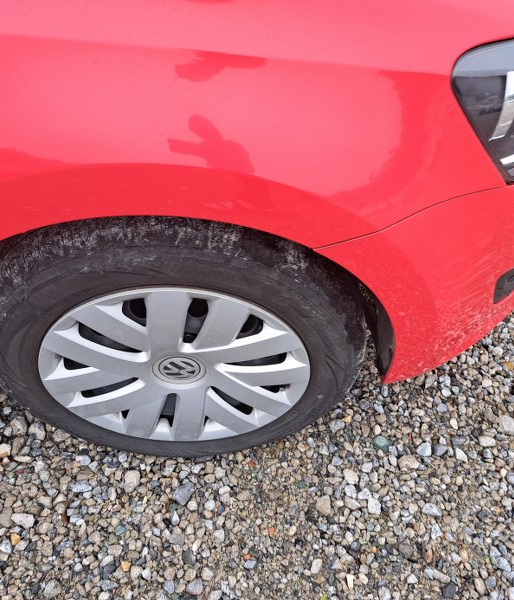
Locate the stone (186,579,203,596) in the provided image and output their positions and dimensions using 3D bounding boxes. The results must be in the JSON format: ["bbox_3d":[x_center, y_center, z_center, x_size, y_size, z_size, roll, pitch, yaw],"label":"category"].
[{"bbox_3d":[-0.101,0.479,0.921,0.028,0.018,0.023,-21,52,-17],"label":"stone"}]

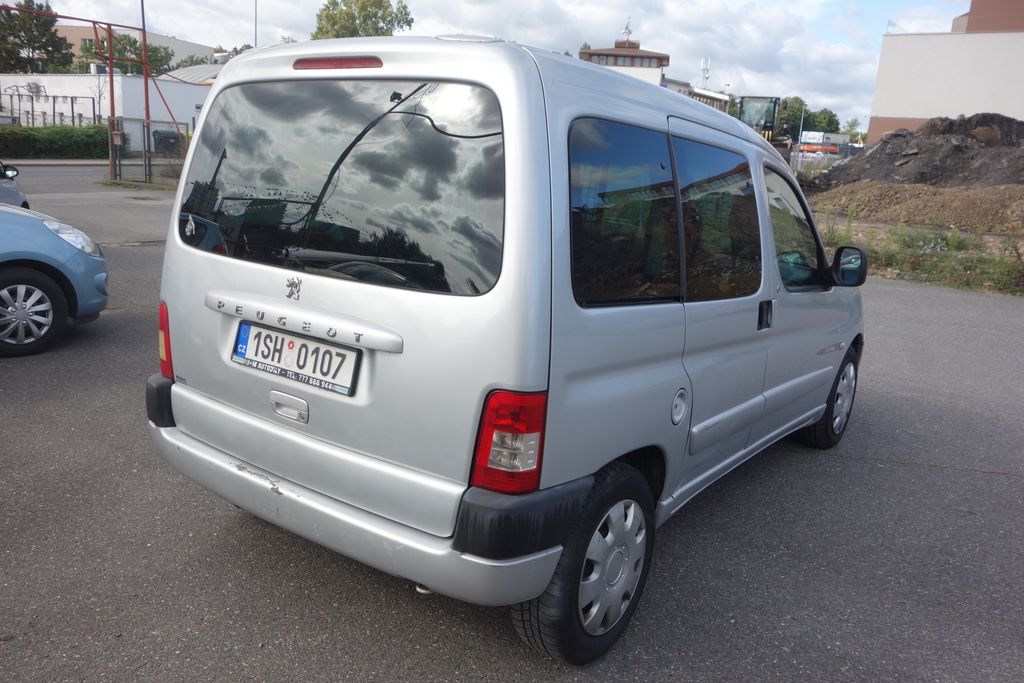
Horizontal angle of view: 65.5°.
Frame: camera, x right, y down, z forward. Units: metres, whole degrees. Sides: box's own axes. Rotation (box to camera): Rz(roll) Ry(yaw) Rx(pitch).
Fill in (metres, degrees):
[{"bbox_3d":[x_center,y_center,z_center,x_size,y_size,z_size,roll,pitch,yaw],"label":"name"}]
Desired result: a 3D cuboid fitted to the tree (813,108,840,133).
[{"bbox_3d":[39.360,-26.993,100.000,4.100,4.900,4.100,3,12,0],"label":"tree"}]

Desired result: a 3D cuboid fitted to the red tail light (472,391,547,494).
[{"bbox_3d":[-0.008,0.236,1.910,0.180,0.265,0.100,11,14,35],"label":"red tail light"}]

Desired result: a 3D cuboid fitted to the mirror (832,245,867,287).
[{"bbox_3d":[1.554,-0.349,3.689,0.170,0.178,0.110,11,14,35],"label":"mirror"}]

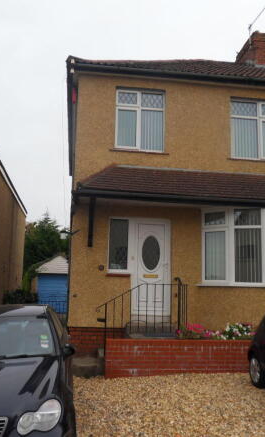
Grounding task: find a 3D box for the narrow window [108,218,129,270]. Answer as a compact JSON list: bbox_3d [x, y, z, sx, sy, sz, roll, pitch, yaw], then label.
[{"bbox_3d":[-0.284,0.550,8.353,0.454,1.139,0.090,3,-9,-9],"label":"narrow window"}]

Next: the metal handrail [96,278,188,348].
[{"bbox_3d":[0.163,1.787,7.659,1.720,1.260,0.600,3,-9,-9],"label":"metal handrail"}]

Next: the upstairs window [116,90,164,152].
[{"bbox_3d":[0.169,-2.136,8.854,1.081,1.361,0.110,3,-9,-9],"label":"upstairs window"}]

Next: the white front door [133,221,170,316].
[{"bbox_3d":[0.387,1.011,8.394,0.850,1.997,0.100,3,-9,-9],"label":"white front door"}]

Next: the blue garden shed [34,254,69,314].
[{"bbox_3d":[-4.161,3.786,23.027,2.750,2.980,4.400,3,-9,-9],"label":"blue garden shed"}]

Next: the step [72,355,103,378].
[{"bbox_3d":[-0.904,2.789,7.557,0.670,0.210,0.650,3,-9,-9],"label":"step"}]

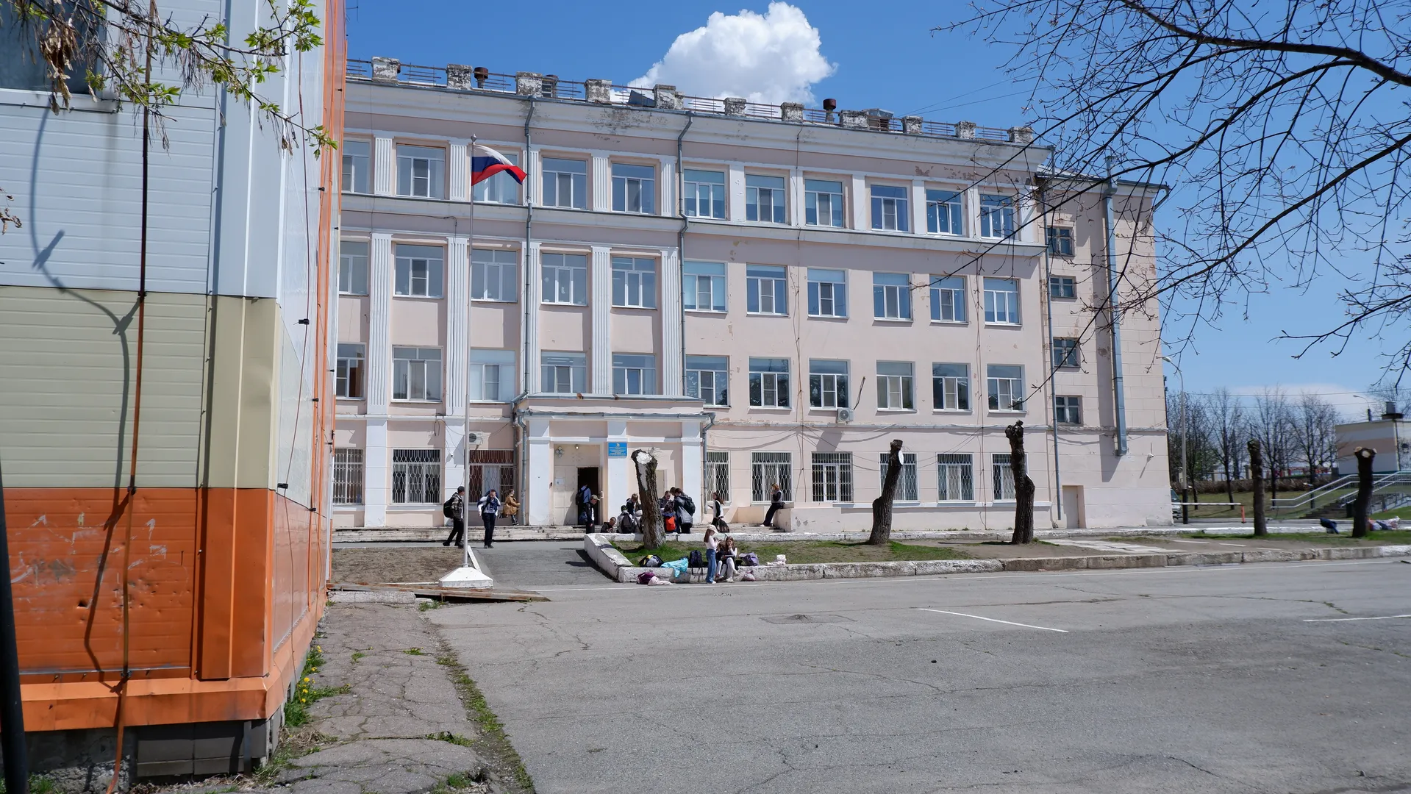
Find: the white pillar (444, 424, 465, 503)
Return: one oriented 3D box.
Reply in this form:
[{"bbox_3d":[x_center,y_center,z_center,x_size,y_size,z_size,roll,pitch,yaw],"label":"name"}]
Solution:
[{"bbox_3d":[-8.986,2.770,36.269,0.709,3.750,0.250,1,-6,-16],"label":"white pillar"}]

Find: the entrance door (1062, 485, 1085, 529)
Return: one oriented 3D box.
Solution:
[{"bbox_3d":[16.062,4.838,44.290,1.000,1.854,0.250,1,-7,-16],"label":"entrance door"}]

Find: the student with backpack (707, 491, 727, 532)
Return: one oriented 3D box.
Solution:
[{"bbox_3d":[0.345,3.537,29.306,0.550,1.580,0.450,0,-7,-8],"label":"student with backpack"}]

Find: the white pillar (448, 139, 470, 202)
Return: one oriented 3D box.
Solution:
[{"bbox_3d":[-8.602,-7.807,35.245,0.603,2.120,0.200,1,-7,-15],"label":"white pillar"}]

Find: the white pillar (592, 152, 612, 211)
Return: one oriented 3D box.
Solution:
[{"bbox_3d":[-4.062,-8.207,39.175,0.657,2.208,0.200,1,-7,-16],"label":"white pillar"}]

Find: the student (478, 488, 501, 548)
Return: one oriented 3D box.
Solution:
[{"bbox_3d":[-6.337,3.558,29.597,0.580,1.735,0.500,3,-8,-29],"label":"student"}]

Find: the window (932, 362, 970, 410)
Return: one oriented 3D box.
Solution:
[{"bbox_3d":[10.469,-0.411,42.906,1.741,2.041,0.150,1,-7,-16],"label":"window"}]

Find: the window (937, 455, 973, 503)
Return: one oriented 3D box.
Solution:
[{"bbox_3d":[10.354,3.350,41.962,1.672,1.945,0.200,1,-6,-16],"label":"window"}]

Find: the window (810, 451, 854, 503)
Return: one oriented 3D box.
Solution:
[{"bbox_3d":[4.779,3.064,38.245,1.593,1.898,0.150,1,-7,-16],"label":"window"}]

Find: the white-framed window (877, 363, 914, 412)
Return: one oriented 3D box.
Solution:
[{"bbox_3d":[7.367,-0.389,39.170,1.565,1.890,0.150,1,-7,-15],"label":"white-framed window"}]

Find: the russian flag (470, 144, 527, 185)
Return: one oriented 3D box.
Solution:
[{"bbox_3d":[-4.931,-5.523,24.100,1.330,1.000,0.350,-1,-6,0],"label":"russian flag"}]

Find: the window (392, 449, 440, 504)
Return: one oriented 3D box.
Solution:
[{"bbox_3d":[-10.306,2.843,36.064,1.661,1.977,0.200,1,-6,-16],"label":"window"}]

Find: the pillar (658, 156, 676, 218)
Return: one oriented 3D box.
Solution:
[{"bbox_3d":[-1.499,-8.216,39.649,0.658,2.460,0.200,1,-6,-16],"label":"pillar"}]

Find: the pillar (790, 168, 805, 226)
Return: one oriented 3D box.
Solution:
[{"bbox_3d":[3.710,-8.081,41.135,0.599,2.405,0.200,1,-6,-16],"label":"pillar"}]

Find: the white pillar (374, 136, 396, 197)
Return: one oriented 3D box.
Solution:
[{"bbox_3d":[-11.769,-8.368,36.995,0.663,2.201,0.200,1,-7,-16],"label":"white pillar"}]

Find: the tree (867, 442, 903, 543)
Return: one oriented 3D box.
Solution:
[{"bbox_3d":[5.763,3.049,32.300,1.150,3.380,0.950,-1,-6,0],"label":"tree"}]

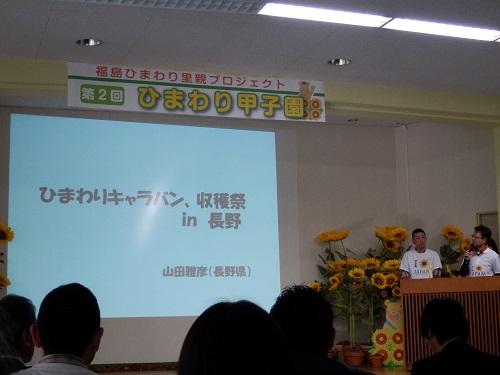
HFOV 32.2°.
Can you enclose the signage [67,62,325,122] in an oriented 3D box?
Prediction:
[{"bbox_3d":[-0.527,-1.059,9.766,2.998,0.486,0.030,2,-10,-19],"label":"signage"}]

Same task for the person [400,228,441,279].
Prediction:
[{"bbox_3d":[2.127,1.348,10.640,0.520,1.670,0.300,-3,-9,11],"label":"person"}]

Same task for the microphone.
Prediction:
[{"bbox_3d":[2.619,0.775,10.341,0.050,0.230,0.050,25,-26,15],"label":"microphone"}]

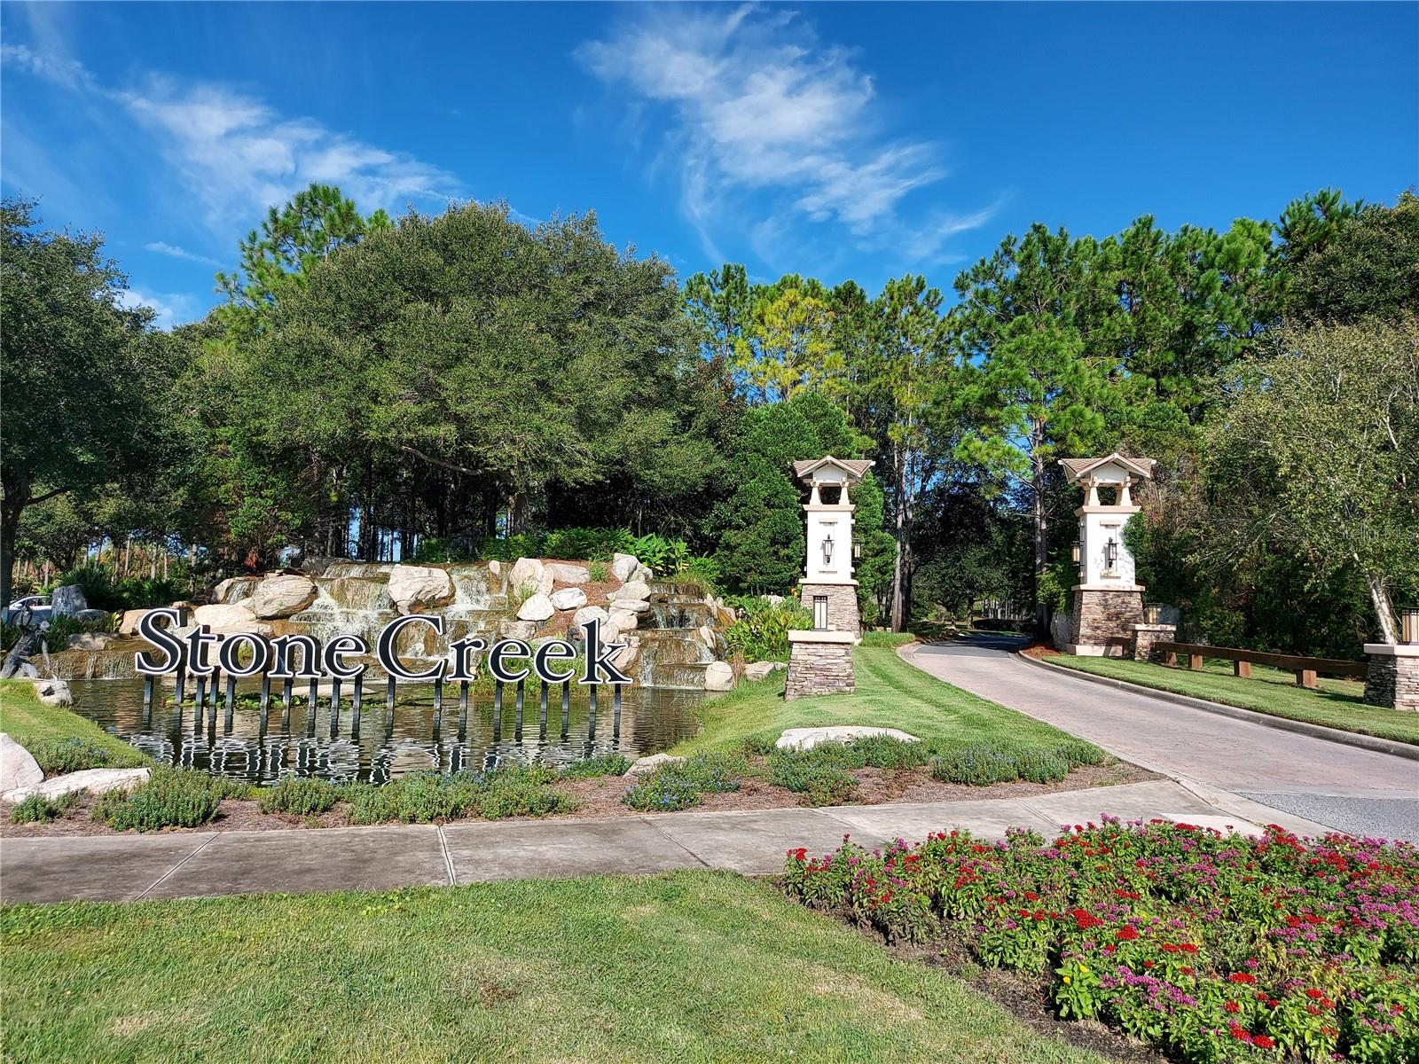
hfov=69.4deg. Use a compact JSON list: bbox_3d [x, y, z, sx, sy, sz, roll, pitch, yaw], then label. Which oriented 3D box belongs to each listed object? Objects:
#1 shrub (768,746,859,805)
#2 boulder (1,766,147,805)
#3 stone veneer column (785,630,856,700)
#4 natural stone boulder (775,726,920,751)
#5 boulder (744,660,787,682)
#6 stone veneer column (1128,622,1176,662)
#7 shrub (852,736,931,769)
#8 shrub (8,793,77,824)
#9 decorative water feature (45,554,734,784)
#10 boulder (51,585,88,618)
[{"bbox_3d":[0.915,2.120,8.955,0.820,0.300,1.050,1,-5,5],"label":"shrub"},{"bbox_3d":[-4.987,1.940,8.067,1.080,0.230,0.600,5,-6,-35],"label":"boulder"},{"bbox_3d":[2.056,2.417,18.915,1.220,1.190,1.200,1,-5,5],"label":"stone veneer column"},{"bbox_3d":[1.529,2.274,11.351,1.600,0.260,0.800,1,-5,7],"label":"natural stone boulder"},{"bbox_3d":[1.329,3.321,24.810,1.050,0.510,0.800,1,-5,3],"label":"boulder"},{"bbox_3d":[14.651,3.615,33.817,1.250,1.190,1.250,0,-5,14],"label":"stone veneer column"},{"bbox_3d":[1.875,2.250,10.600,0.800,0.280,0.650,1,-5,10],"label":"shrub"},{"bbox_3d":[-4.568,1.863,7.020,0.440,0.230,0.400,4,-6,-32],"label":"shrub"},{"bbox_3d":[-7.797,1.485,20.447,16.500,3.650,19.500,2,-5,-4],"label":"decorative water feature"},{"bbox_3d":[-18.699,2.071,29.931,0.950,1.030,0.800,4,-6,-32],"label":"boulder"}]

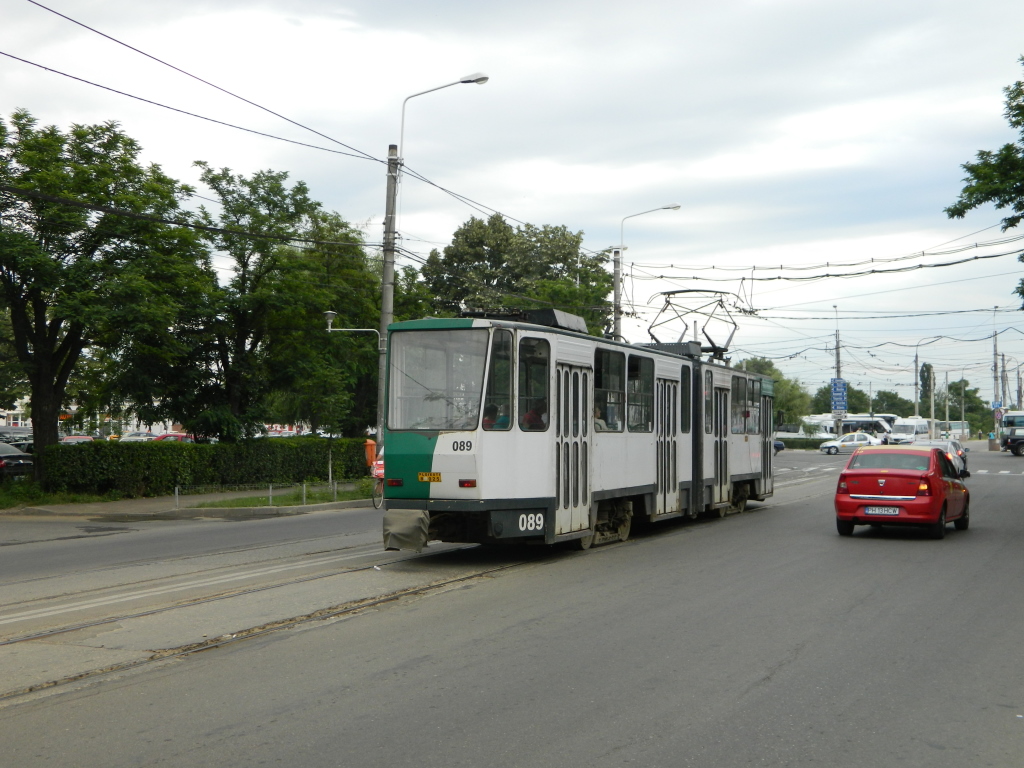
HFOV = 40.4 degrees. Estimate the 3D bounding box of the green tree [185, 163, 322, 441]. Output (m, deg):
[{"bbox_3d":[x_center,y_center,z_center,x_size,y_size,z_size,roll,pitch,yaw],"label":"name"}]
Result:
[{"bbox_3d":[-7.623,-1.705,41.091,4.400,9.650,4.400,0,-2,0],"label":"green tree"}]

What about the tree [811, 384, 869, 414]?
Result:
[{"bbox_3d":[40.513,3.801,171.987,7.200,7.610,7.000,-1,-2,21],"label":"tree"}]

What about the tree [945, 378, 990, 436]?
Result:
[{"bbox_3d":[71.428,4.034,218.017,7.200,9.490,7.000,-1,-2,21],"label":"tree"}]

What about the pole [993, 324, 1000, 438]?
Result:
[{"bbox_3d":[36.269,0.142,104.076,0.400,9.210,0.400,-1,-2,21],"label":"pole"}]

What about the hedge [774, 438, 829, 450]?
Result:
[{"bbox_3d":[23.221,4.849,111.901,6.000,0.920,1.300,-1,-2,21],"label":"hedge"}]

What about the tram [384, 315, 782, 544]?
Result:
[{"bbox_3d":[2.187,0.875,24.660,2.250,3.300,18.350,-1,-2,21],"label":"tram"}]

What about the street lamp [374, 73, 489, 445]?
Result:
[{"bbox_3d":[-1.937,-2.167,31.721,2.750,9.670,0.400,-1,-2,21],"label":"street lamp"}]

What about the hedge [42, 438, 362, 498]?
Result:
[{"bbox_3d":[-7.740,2.281,38.342,1.150,1.400,14.200,-1,-2,21],"label":"hedge"}]

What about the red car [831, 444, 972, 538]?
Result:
[{"bbox_3d":[6.760,1.775,23.850,1.760,1.520,4.270,-1,-2,25],"label":"red car"}]

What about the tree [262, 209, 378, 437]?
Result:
[{"bbox_3d":[-6.673,-1.419,48.086,4.500,9.350,4.500,0,-2,0],"label":"tree"}]

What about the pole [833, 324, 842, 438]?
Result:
[{"bbox_3d":[25.090,0.417,107.058,0.360,9.990,0.360,0,-2,0],"label":"pole"}]

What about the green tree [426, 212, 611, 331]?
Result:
[{"bbox_3d":[0.257,-1.957,65.117,8.600,11.930,8.200,0,-2,0],"label":"green tree"}]

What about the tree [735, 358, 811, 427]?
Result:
[{"bbox_3d":[21.838,1.793,117.014,6.400,7.880,6.200,0,-2,0],"label":"tree"}]

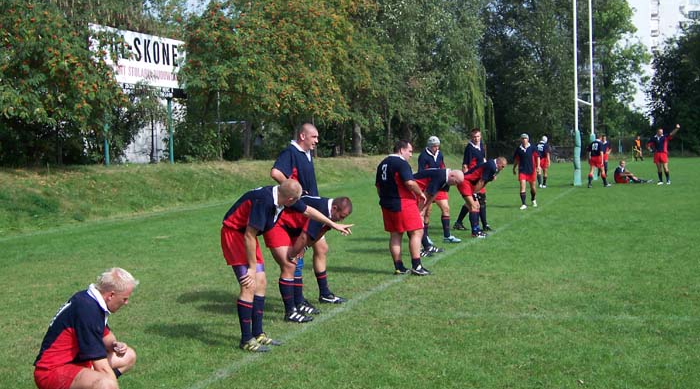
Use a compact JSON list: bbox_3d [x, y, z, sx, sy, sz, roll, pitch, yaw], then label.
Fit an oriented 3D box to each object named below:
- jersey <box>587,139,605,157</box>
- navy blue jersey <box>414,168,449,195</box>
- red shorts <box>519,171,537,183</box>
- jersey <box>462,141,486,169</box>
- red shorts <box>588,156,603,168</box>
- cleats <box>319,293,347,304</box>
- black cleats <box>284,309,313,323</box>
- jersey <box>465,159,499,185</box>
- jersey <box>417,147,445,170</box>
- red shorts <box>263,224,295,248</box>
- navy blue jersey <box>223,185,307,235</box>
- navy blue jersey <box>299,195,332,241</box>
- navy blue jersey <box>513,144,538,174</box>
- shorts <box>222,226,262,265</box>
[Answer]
[{"bbox_3d":[8.285,-1.567,33.400,0.540,0.620,0.300,1,4,38],"label":"jersey"},{"bbox_3d":[1.208,-0.182,15.050,0.600,0.400,0.540,-32,-4,14],"label":"navy blue jersey"},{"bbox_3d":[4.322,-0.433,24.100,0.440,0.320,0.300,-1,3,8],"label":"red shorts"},{"bbox_3d":[2.372,-0.673,18.800,0.290,0.720,0.470,1,4,45],"label":"jersey"},{"bbox_3d":[8.309,-1.069,33.400,0.460,0.400,0.310,1,4,38],"label":"red shorts"},{"bbox_3d":[-0.175,1.139,10.850,0.305,0.120,0.110,-1,3,5],"label":"cleats"},{"bbox_3d":[-0.495,1.172,9.620,0.285,0.120,0.105,0,3,26],"label":"black cleats"},{"bbox_3d":[2.322,-0.389,17.500,0.600,0.400,0.540,-37,-6,13],"label":"jersey"},{"bbox_3d":[1.399,-0.432,16.800,0.330,0.700,0.530,6,7,45],"label":"jersey"},{"bbox_3d":[-0.704,0.384,9.750,0.310,0.330,0.360,-1,3,23],"label":"red shorts"},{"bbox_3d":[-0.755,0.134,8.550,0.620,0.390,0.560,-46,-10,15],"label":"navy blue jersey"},{"bbox_3d":[-0.427,0.236,9.950,0.600,0.420,0.540,-32,-5,15],"label":"navy blue jersey"},{"bbox_3d":[4.300,-0.851,24.100,0.580,0.760,0.300,-1,3,8],"label":"navy blue jersey"},{"bbox_3d":[-0.917,0.431,8.450,0.290,0.380,0.360,-1,3,23],"label":"shorts"}]

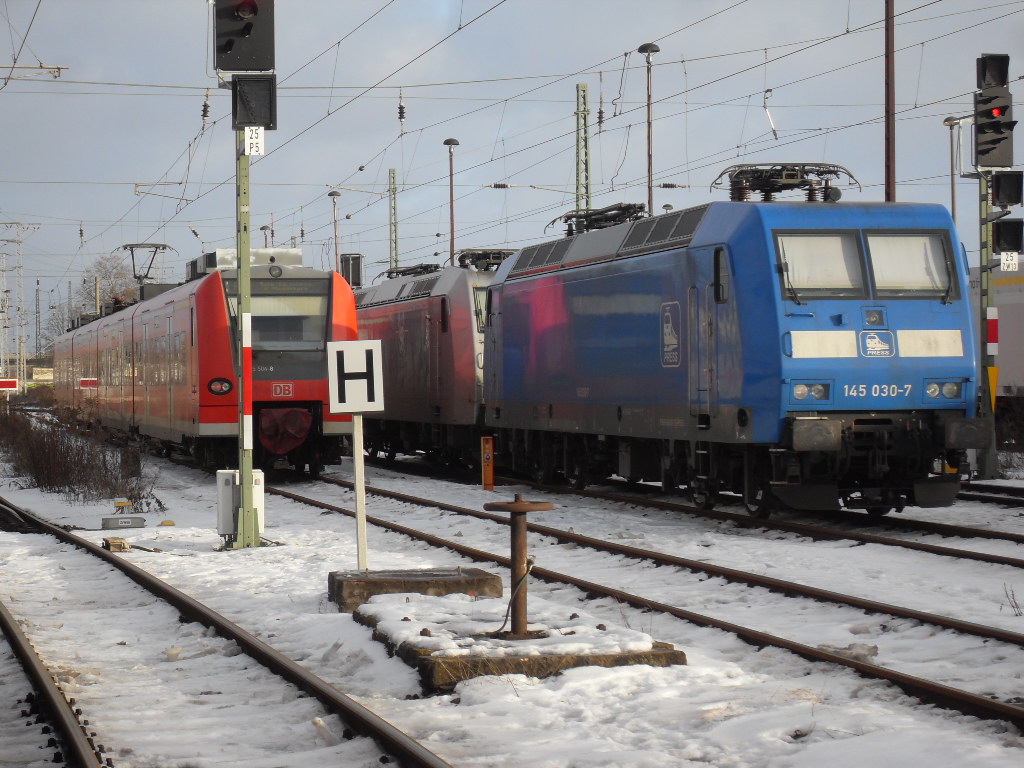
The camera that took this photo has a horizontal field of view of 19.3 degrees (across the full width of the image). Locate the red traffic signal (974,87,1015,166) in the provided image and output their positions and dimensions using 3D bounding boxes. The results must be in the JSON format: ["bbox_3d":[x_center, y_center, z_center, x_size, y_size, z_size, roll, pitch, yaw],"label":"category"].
[{"bbox_3d":[8.454,-4.463,52.700,0.640,1.360,0.480,-1,0,-11],"label":"red traffic signal"}]

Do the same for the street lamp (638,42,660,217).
[{"bbox_3d":[3.674,-3.612,79.501,0.580,10.720,0.580,-1,0,-11],"label":"street lamp"}]

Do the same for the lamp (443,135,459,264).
[{"bbox_3d":[-2.118,-3.530,109.393,0.580,10.720,0.580,-1,0,-11],"label":"lamp"}]

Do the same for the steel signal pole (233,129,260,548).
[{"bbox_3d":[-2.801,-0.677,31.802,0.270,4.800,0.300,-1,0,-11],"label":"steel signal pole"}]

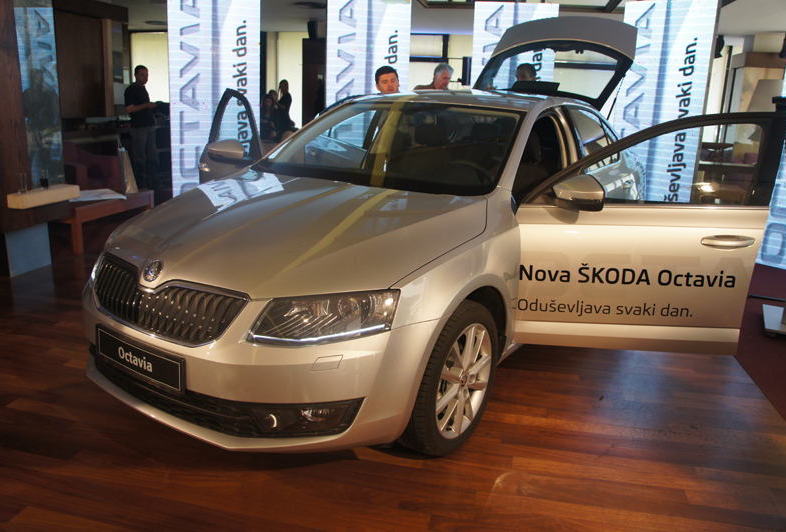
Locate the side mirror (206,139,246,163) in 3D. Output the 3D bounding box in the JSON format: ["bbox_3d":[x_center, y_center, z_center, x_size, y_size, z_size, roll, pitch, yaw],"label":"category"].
[{"bbox_3d":[-1.020,-0.701,3.664,0.230,0.150,0.170,-6,17,-32],"label":"side mirror"}]

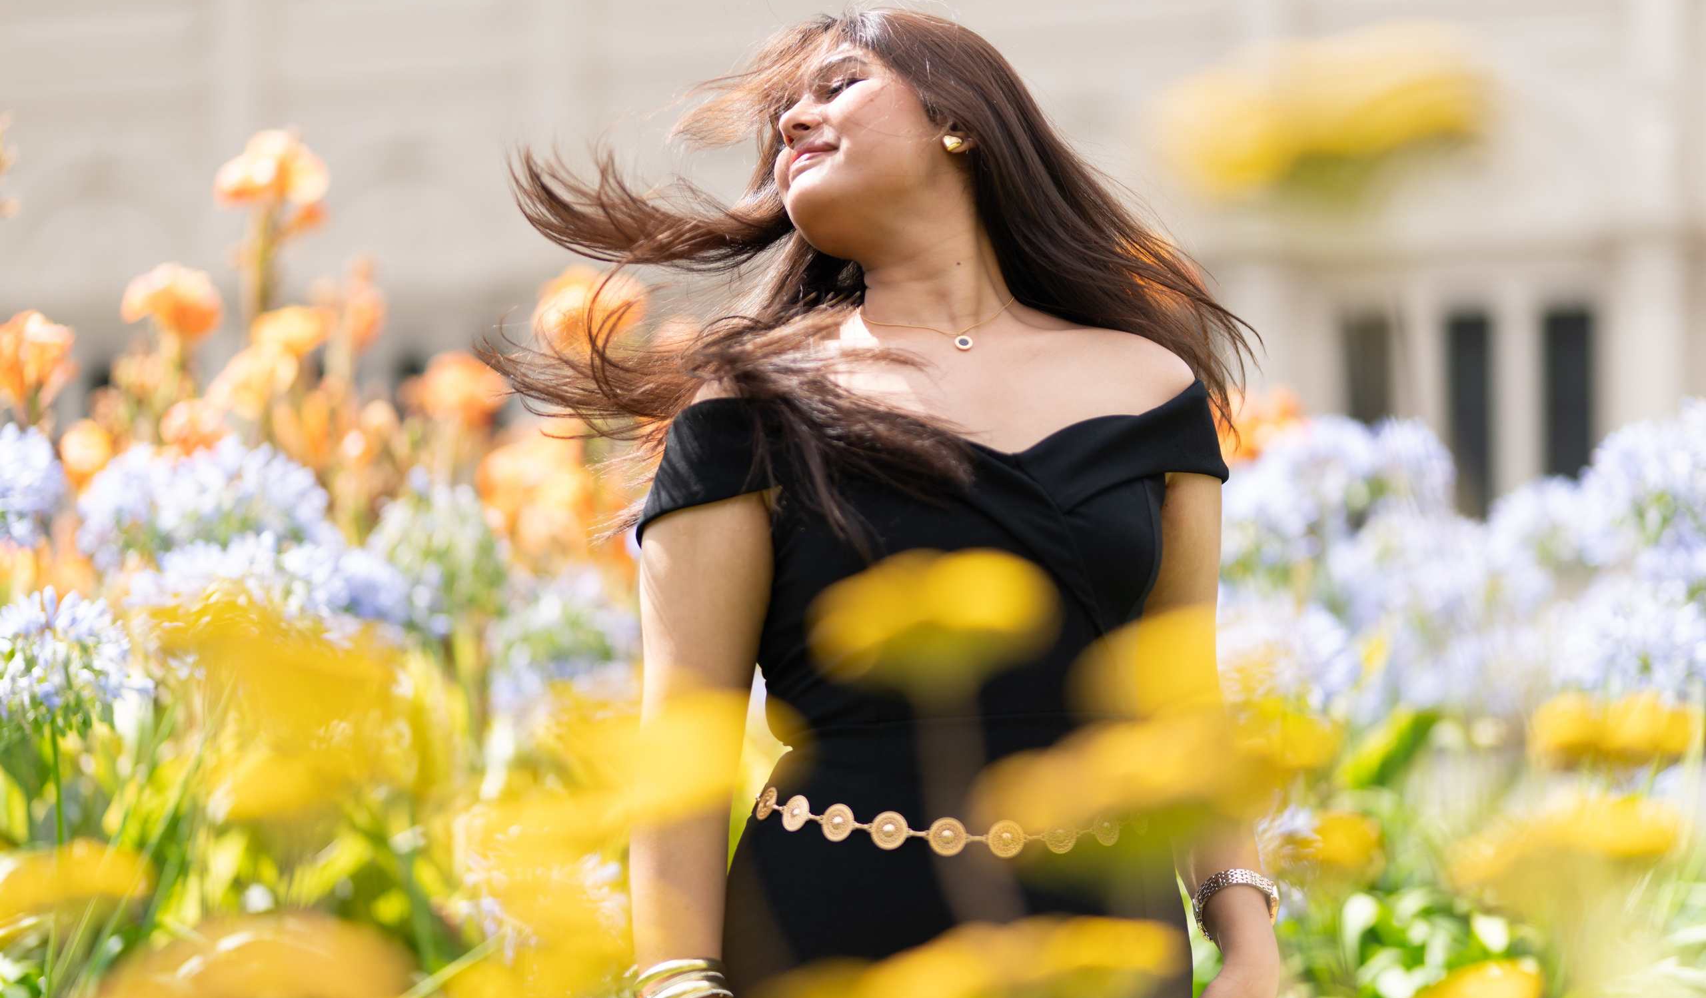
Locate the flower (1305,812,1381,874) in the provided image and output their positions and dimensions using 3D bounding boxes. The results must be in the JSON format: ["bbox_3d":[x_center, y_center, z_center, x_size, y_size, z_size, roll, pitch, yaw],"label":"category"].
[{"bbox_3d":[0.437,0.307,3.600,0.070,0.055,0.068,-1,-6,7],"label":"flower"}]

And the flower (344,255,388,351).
[{"bbox_3d":[-0.629,-0.251,5.200,0.053,0.117,0.060,1,-6,-7],"label":"flower"}]

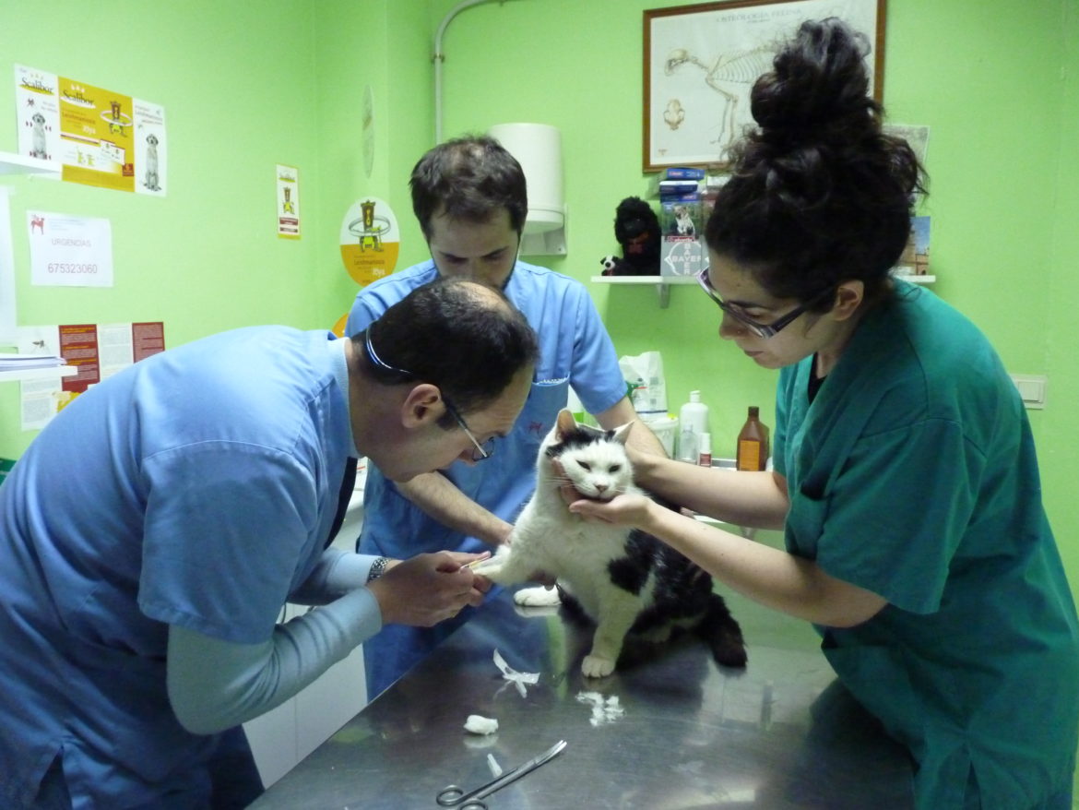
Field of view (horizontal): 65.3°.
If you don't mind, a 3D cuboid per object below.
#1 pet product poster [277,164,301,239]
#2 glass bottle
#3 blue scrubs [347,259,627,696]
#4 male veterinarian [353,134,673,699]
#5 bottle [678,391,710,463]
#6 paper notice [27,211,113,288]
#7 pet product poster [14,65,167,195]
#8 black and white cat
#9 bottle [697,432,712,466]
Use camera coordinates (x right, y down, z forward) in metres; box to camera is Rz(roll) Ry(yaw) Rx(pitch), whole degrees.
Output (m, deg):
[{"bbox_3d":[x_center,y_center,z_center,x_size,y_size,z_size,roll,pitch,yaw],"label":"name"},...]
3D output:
[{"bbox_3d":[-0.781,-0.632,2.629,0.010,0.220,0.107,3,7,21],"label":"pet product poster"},{"bbox_3d":[0.546,0.097,2.150,0.075,0.186,0.065,5,8,32],"label":"glass bottle"},{"bbox_3d":[-0.091,0.168,1.438,0.490,0.840,0.380,0,7,-3],"label":"blue scrubs"},{"bbox_3d":[-0.083,0.369,1.441,0.540,1.630,0.520,0,7,-3],"label":"male veterinarian"},{"bbox_3d":[0.407,0.066,2.220,0.077,0.208,0.075,3,7,21],"label":"bottle"},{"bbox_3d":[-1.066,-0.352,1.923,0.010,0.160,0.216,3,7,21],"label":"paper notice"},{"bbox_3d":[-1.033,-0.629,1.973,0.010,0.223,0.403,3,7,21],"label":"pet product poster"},{"bbox_3d":[0.097,0.158,1.120,0.280,0.315,0.350,4,7,30],"label":"black and white cat"},{"bbox_3d":[0.424,0.117,2.150,0.032,0.095,0.032,3,7,21],"label":"bottle"}]

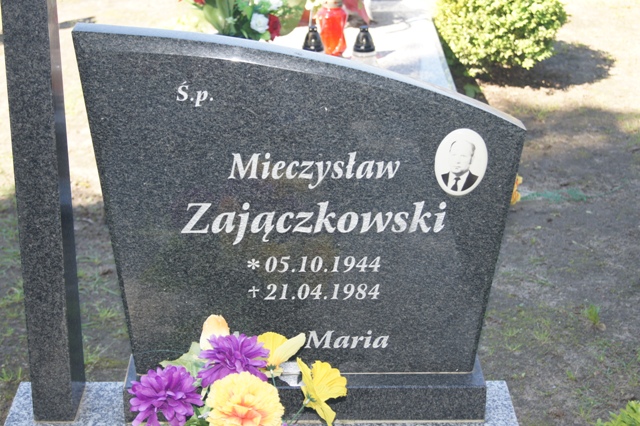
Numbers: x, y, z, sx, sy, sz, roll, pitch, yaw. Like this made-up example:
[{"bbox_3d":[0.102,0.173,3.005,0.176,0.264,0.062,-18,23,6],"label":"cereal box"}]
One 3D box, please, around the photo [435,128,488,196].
[{"bbox_3d":[0.245,-0.089,2.070,0.092,0.123,0.010,6,20,-3],"label":"photo"}]

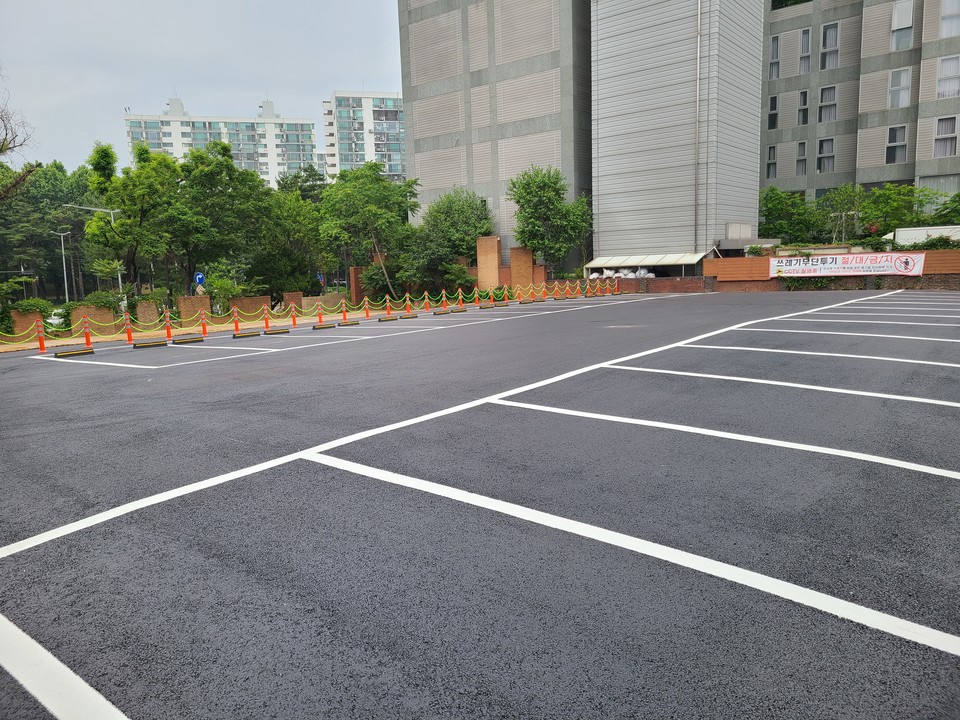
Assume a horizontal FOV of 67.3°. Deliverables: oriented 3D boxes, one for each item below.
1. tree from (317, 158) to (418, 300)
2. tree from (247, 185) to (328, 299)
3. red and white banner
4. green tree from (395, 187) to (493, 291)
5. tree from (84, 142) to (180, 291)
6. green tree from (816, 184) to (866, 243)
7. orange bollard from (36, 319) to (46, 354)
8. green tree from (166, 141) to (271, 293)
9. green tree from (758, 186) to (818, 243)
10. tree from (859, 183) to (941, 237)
[{"bbox_3d":[-4.289,-4.805,27.576,3.891,5.481,3.891,-2,8,0],"label":"tree"},{"bbox_3d":[-8.409,-4.877,31.585,4.000,5.477,4.000,-2,8,0],"label":"tree"},{"bbox_3d":[14.946,-3.872,29.765,5.800,0.920,0.060,4,10,38],"label":"red and white banner"},{"bbox_3d":[-1.540,-4.949,30.600,4.151,4.710,4.151,-2,8,0],"label":"green tree"},{"bbox_3d":[-13.746,-5.045,28.503,4.300,6.864,4.300,-2,8,0],"label":"tree"},{"bbox_3d":[17.272,-6.868,34.463,2.400,2.971,2.400,-2,8,0],"label":"green tree"},{"bbox_3d":[-9.703,-0.526,15.937,0.200,0.740,0.200,-2,8,0],"label":"orange bollard"},{"bbox_3d":[-10.652,-5.359,29.484,4.500,6.987,4.500,-2,8,0],"label":"green tree"},{"bbox_3d":[15.161,-6.971,35.447,3.000,3.046,3.000,-2,8,0],"label":"green tree"},{"bbox_3d":[19.182,-6.614,32.994,3.700,2.948,3.400,-2,8,0],"label":"tree"}]

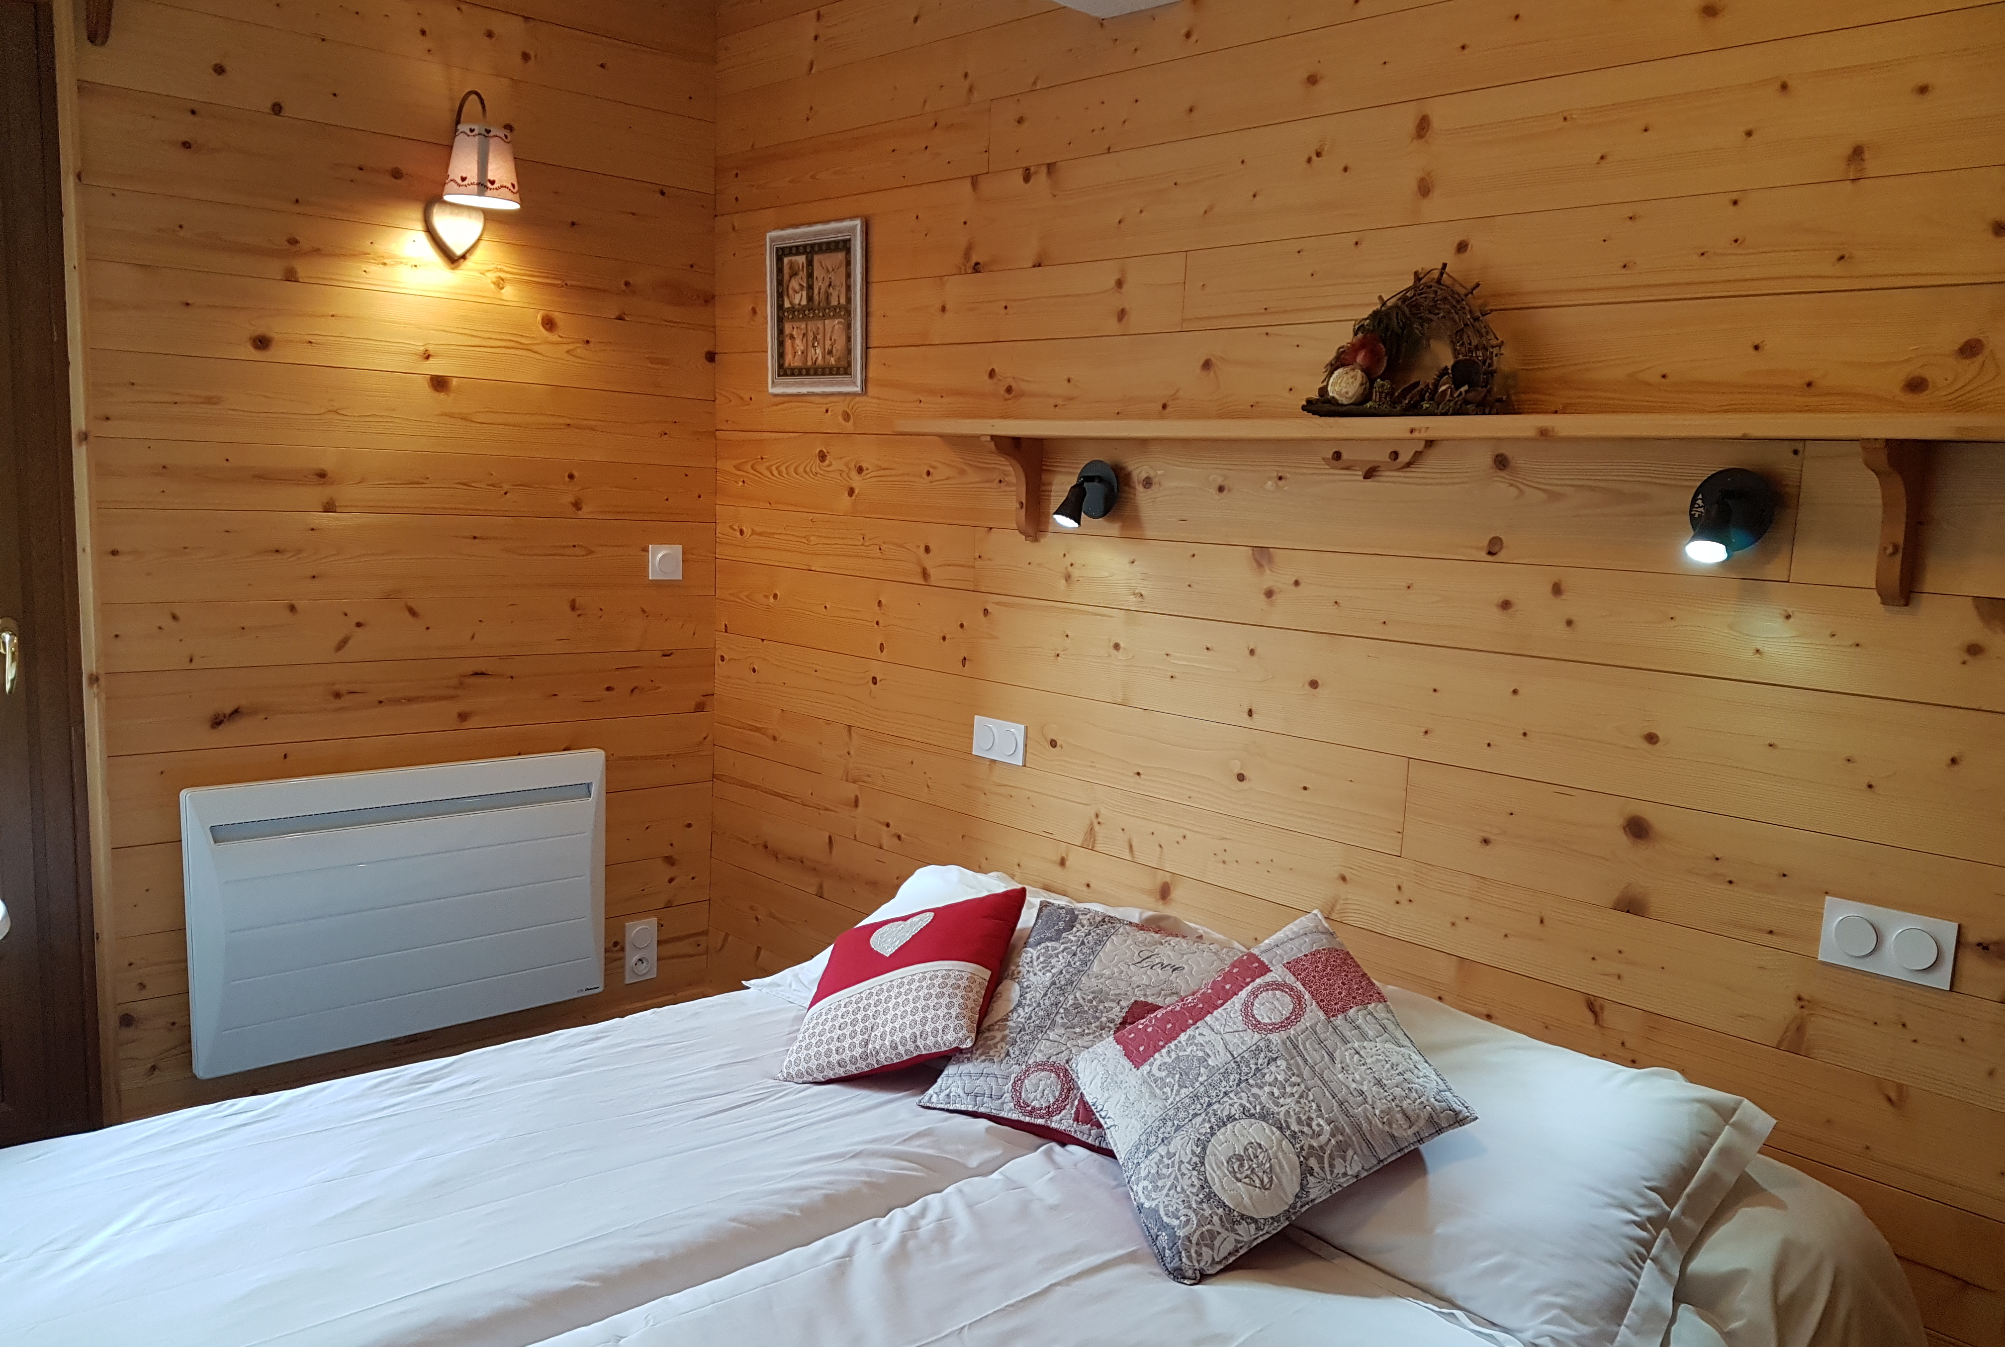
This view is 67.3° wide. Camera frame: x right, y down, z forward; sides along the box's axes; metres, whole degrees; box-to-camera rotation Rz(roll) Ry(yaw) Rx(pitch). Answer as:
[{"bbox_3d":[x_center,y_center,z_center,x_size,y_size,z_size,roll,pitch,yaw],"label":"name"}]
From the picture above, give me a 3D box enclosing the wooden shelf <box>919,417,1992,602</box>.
[{"bbox_3d":[0.528,-0.283,2.365,0.155,0.228,2.010,-5,10,-43],"label":"wooden shelf"}]

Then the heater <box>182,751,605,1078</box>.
[{"bbox_3d":[-1.274,0.496,3.272,0.878,0.572,0.110,-5,10,-43],"label":"heater"}]

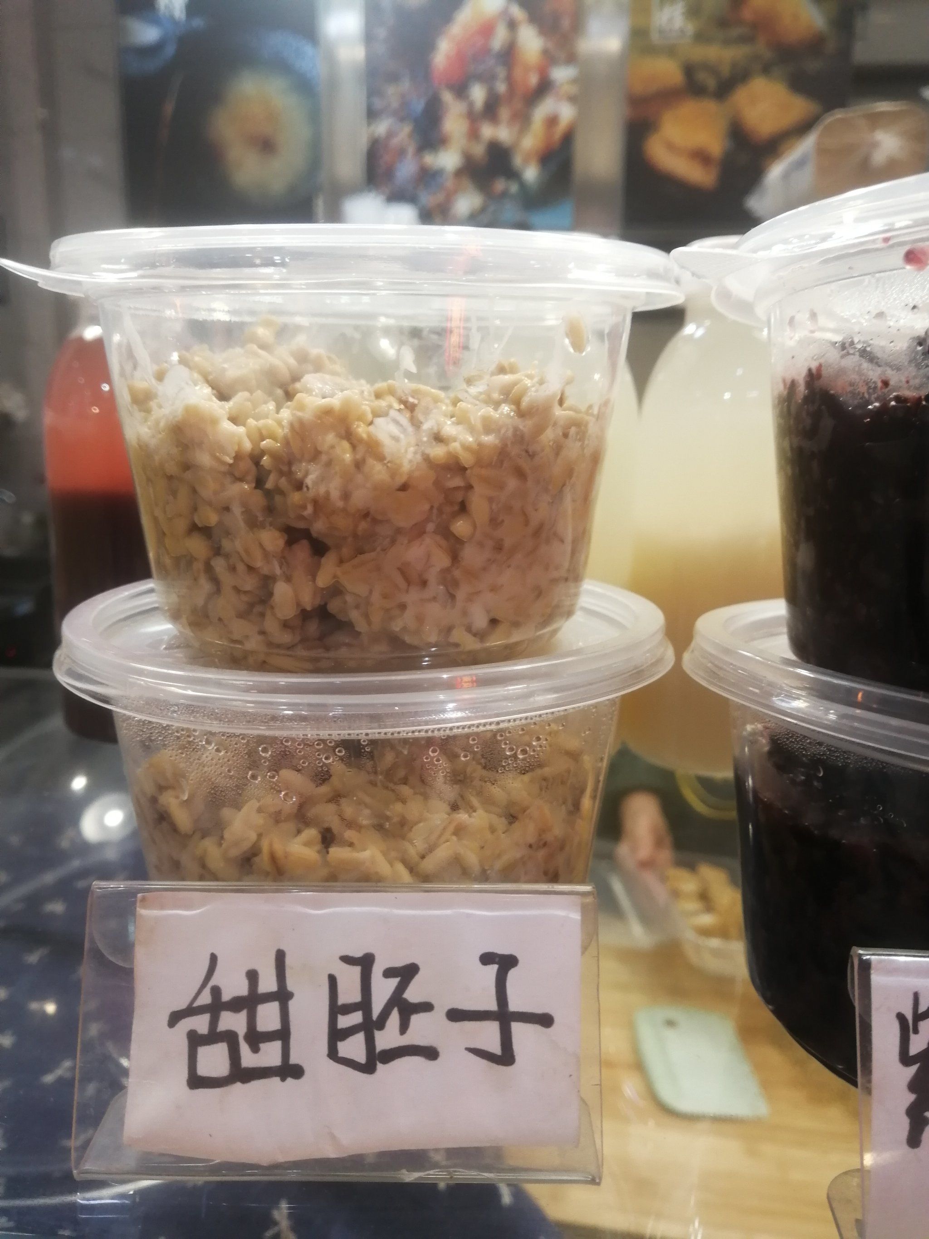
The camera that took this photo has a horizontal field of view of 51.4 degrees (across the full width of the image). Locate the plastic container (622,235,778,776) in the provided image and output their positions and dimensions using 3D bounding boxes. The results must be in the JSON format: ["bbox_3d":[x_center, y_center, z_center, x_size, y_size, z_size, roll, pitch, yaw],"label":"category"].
[{"bbox_3d":[0.090,-0.037,0.331,0.064,0.172,0.064,1,11,0],"label":"plastic container"}]

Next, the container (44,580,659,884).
[{"bbox_3d":[-0.020,0.033,0.211,0.125,0.073,0.125,0,12,0],"label":"container"}]

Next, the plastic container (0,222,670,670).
[{"bbox_3d":[-0.023,-0.039,0.208,0.132,0.073,0.125,1,16,0],"label":"plastic container"}]

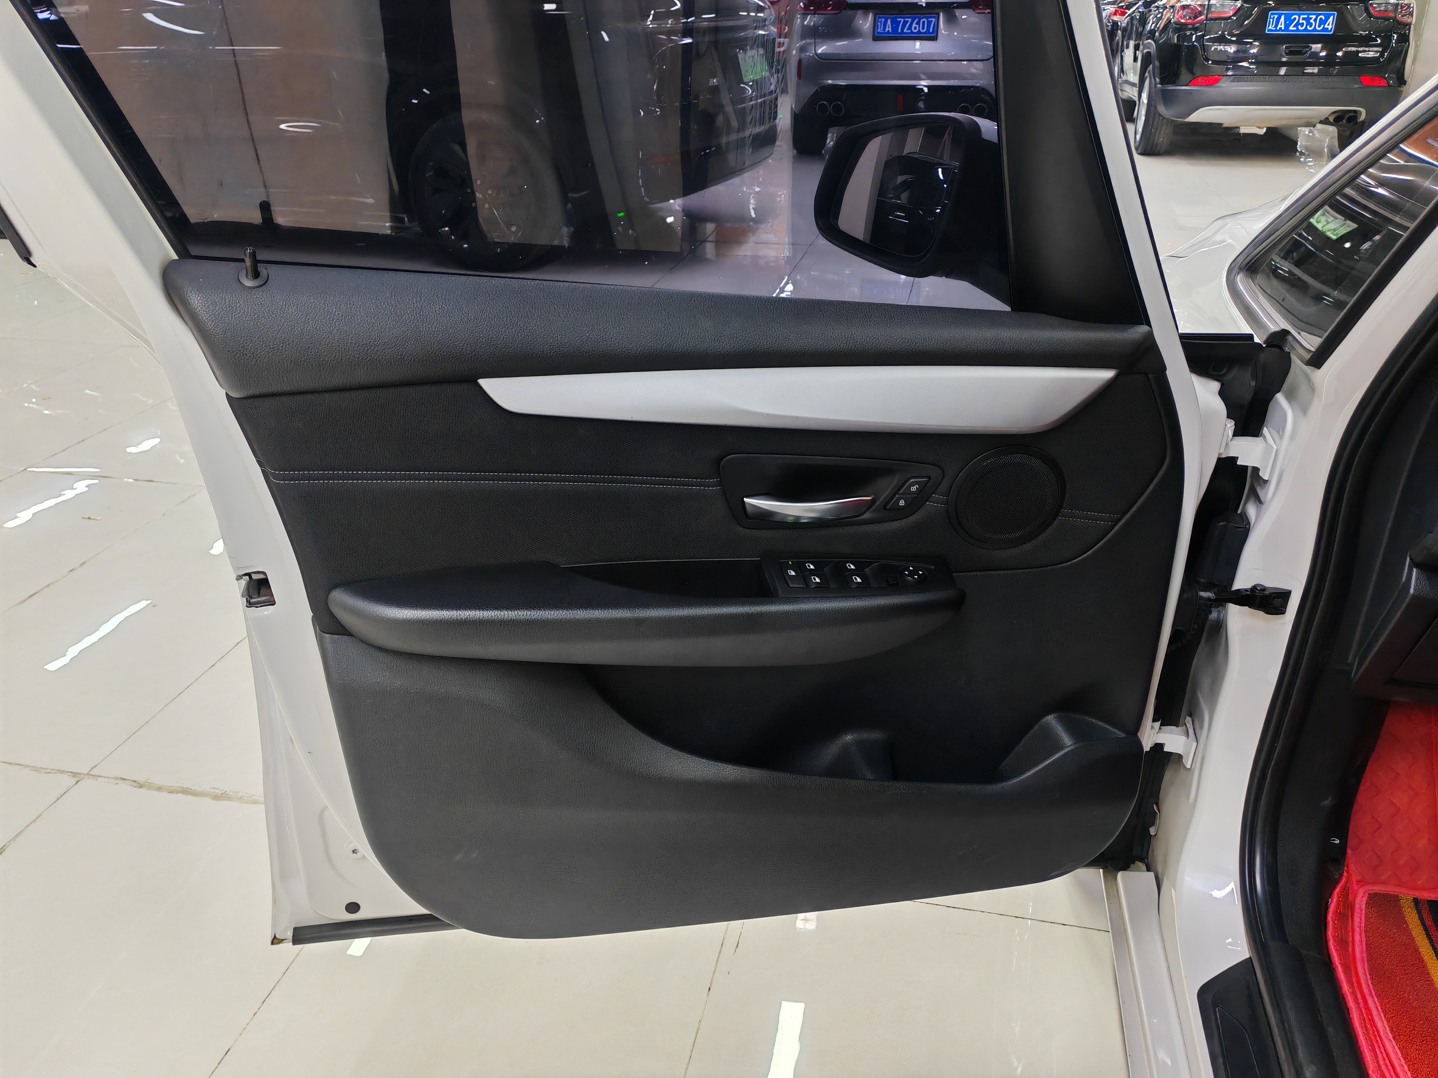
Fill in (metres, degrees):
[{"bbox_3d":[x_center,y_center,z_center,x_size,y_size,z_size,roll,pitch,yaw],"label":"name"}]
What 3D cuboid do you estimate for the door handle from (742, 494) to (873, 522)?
[{"bbox_3d":[0.078,-0.027,0.988,0.116,0.030,0.026,-3,26,-5],"label":"door handle"}]

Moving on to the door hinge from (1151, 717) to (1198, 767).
[{"bbox_3d":[0.501,0.223,1.233,0.055,0.058,0.050,-3,26,-5],"label":"door hinge"}]

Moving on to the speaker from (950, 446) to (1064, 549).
[{"bbox_3d":[0.260,-0.036,1.012,0.106,0.106,0.020,-3,31,-5],"label":"speaker"}]

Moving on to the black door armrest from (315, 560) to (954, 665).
[{"bbox_3d":[-0.054,0.069,0.981,0.550,0.088,0.085,-3,26,-5],"label":"black door armrest"}]

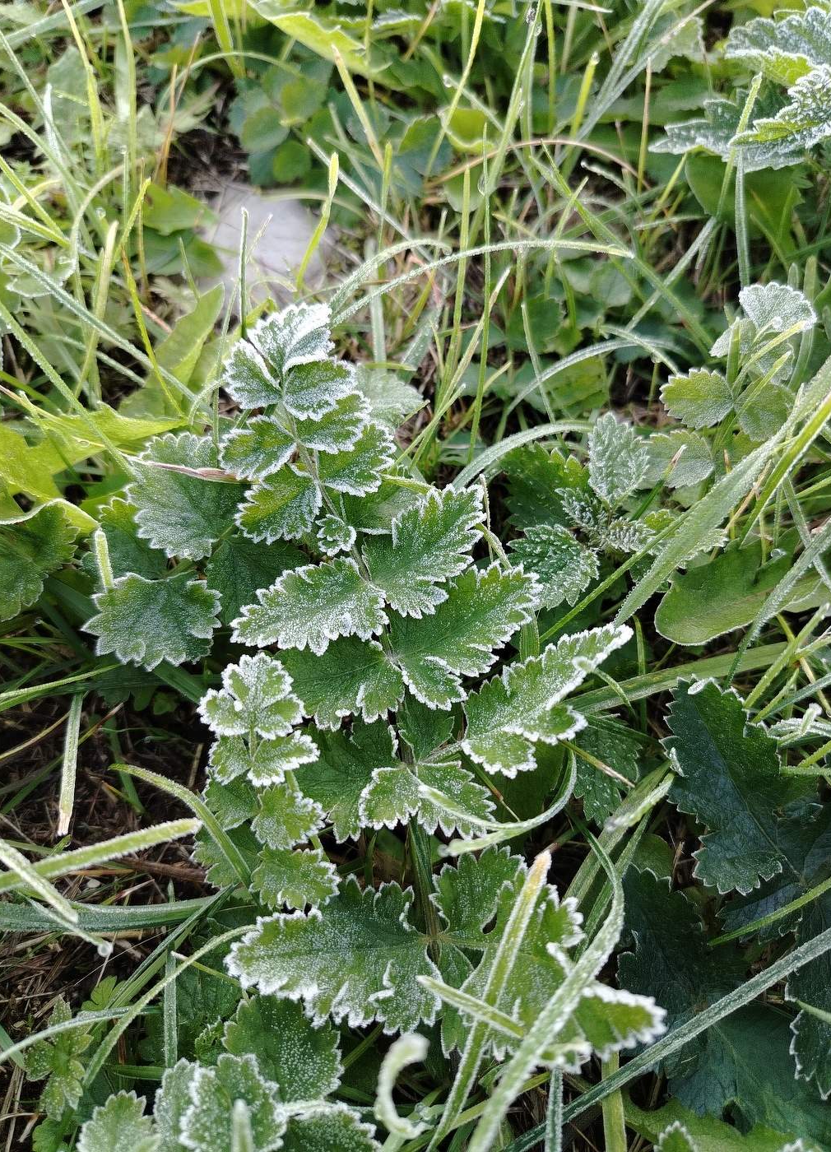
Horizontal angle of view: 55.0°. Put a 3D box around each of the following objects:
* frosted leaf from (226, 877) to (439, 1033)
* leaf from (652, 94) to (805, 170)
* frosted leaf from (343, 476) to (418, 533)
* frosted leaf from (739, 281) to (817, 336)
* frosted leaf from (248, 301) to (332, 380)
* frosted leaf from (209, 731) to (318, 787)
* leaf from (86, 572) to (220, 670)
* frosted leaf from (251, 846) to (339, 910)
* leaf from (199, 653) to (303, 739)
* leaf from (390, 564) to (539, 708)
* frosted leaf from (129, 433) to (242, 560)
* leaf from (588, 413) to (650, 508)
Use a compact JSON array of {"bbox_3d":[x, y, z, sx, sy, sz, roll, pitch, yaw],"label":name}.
[{"bbox_3d":[-0.037,0.169,0.356,0.096,0.024,0.060,-6,69,5],"label":"frosted leaf"},{"bbox_3d":[0.214,-0.305,0.550,0.101,0.022,0.059,-3,78,8],"label":"leaf"},{"bbox_3d":[-0.017,-0.037,0.444,0.060,0.013,0.039,-36,63,-26],"label":"frosted leaf"},{"bbox_3d":[0.228,-0.169,0.504,0.049,0.013,0.045,11,66,12],"label":"frosted leaf"},{"bbox_3d":[-0.059,-0.118,0.386,0.040,0.017,0.038,37,81,0],"label":"frosted leaf"},{"bbox_3d":[-0.070,0.084,0.370,0.051,0.016,0.027,0,60,0],"label":"frosted leaf"},{"bbox_3d":[-0.125,0.023,0.380,0.058,0.018,0.044,12,70,-7],"label":"leaf"},{"bbox_3d":[-0.059,0.145,0.385,0.043,0.014,0.030,5,53,0],"label":"frosted leaf"},{"bbox_3d":[-0.075,0.054,0.365,0.046,0.016,0.042,-2,60,-1],"label":"leaf"},{"bbox_3d":[0.024,0.029,0.387,0.077,0.021,0.050,-27,70,-7],"label":"leaf"},{"bbox_3d":[-0.126,-0.045,0.436,0.064,0.020,0.094,-36,60,-16],"label":"frosted leaf"},{"bbox_3d":[0.119,-0.068,0.468,0.036,0.013,0.059,2,75,1],"label":"leaf"}]

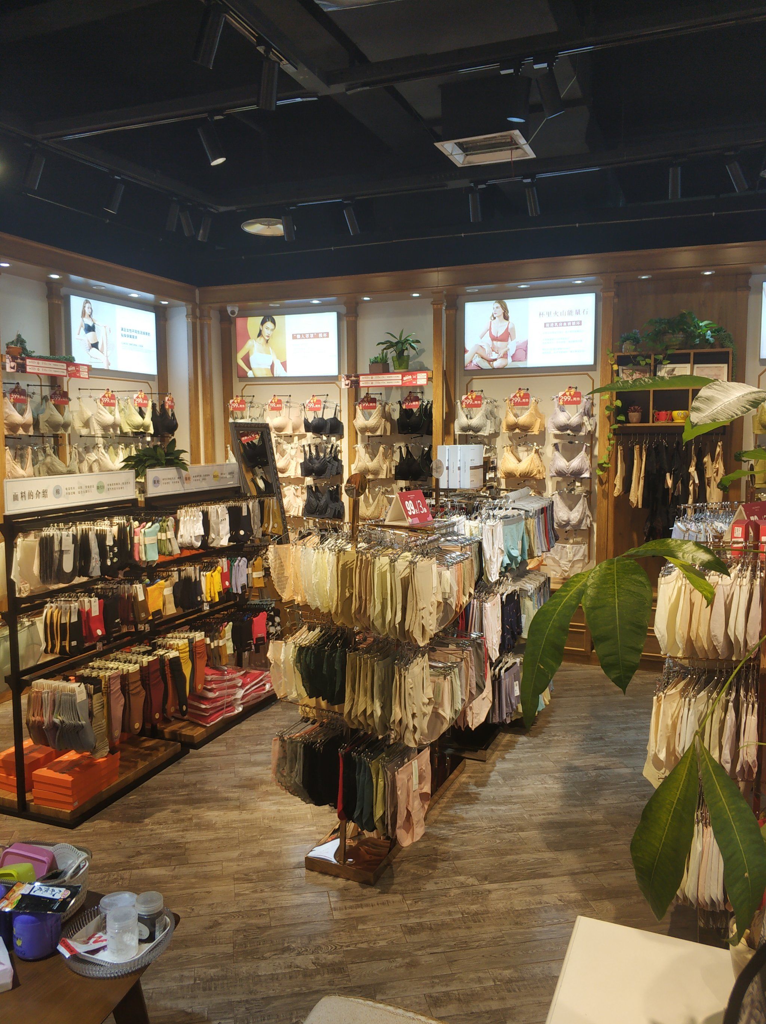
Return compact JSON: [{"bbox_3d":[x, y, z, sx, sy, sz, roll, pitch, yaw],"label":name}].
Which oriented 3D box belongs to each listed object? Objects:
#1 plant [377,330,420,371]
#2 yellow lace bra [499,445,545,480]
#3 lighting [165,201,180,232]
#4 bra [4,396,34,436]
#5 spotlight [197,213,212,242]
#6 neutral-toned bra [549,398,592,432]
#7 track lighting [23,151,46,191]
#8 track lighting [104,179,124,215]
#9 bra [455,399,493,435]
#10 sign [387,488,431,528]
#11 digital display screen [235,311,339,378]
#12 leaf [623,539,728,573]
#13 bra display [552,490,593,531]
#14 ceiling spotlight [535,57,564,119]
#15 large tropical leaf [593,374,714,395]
[{"bbox_3d":[0.121,-1.226,6.092,0.300,0.300,0.280,2,6,22],"label":"plant"},{"bbox_3d":[0.961,-0.349,5.521,0.300,0.235,0.120,2,6,22],"label":"yellow lace bra"},{"bbox_3d":[-1.328,-1.862,5.033,0.065,0.175,0.085,-6,9,-43],"label":"lighting"},{"bbox_3d":[-2.223,-0.586,4.872,0.115,0.240,0.220,2,6,22],"label":"bra"},{"bbox_3d":[-1.209,-1.926,5.421,0.073,0.180,0.073,-5,32,-40],"label":"spotlight"},{"bbox_3d":[1.296,-0.674,5.532,0.270,0.250,0.160,2,7,21],"label":"neutral-toned bra"},{"bbox_3d":[-1.850,-1.806,4.231,0.073,0.180,0.073,30,19,24],"label":"track lighting"},{"bbox_3d":[-1.530,-1.796,4.541,0.105,0.185,0.080,2,7,21],"label":"track lighting"},{"bbox_3d":[0.635,-0.668,5.601,0.260,0.250,0.110,2,6,22],"label":"bra"},{"bbox_3d":[0.102,-0.018,2.983,0.120,0.120,0.147,5,8,43],"label":"sign"},{"bbox_3d":[-0.797,-1.370,6.580,0.945,0.498,0.070,2,6,22],"label":"digital display screen"},{"bbox_3d":[0.439,0.067,1.200,0.155,0.046,0.080,1,6,8],"label":"leaf"},{"bbox_3d":[1.335,-0.014,5.612,0.265,0.270,0.170,2,7,21],"label":"bra display"},{"bbox_3d":[0.660,-1.672,3.161,0.095,0.210,0.085,-5,8,-39],"label":"ceiling spotlight"},{"bbox_3d":[0.439,-0.199,1.250,0.225,0.034,0.085,-1,6,-6],"label":"large tropical leaf"}]

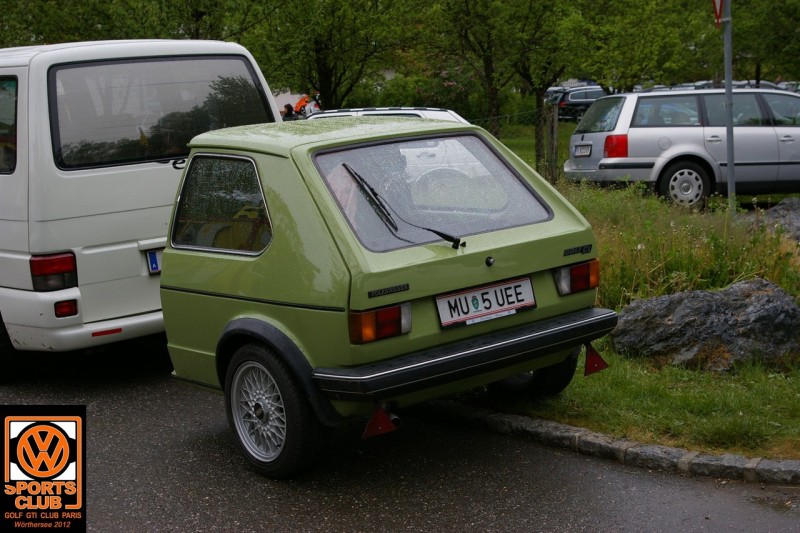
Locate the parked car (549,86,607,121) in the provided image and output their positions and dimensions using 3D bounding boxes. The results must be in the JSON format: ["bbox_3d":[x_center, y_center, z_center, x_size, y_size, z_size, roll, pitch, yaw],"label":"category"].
[{"bbox_3d":[8.500,-6.850,56.200,4.800,1.520,1.850,-4,8,-16],"label":"parked car"}]

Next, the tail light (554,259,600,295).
[{"bbox_3d":[0.778,0.053,5.852,0.270,0.125,0.065,-11,10,-38],"label":"tail light"}]

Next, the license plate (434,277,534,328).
[{"bbox_3d":[0.361,0.144,5.505,0.520,0.120,0.020,-11,-2,-38],"label":"license plate"}]

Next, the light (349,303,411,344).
[{"bbox_3d":[-0.076,0.218,5.179,0.270,0.125,0.065,-11,10,-38],"label":"light"}]

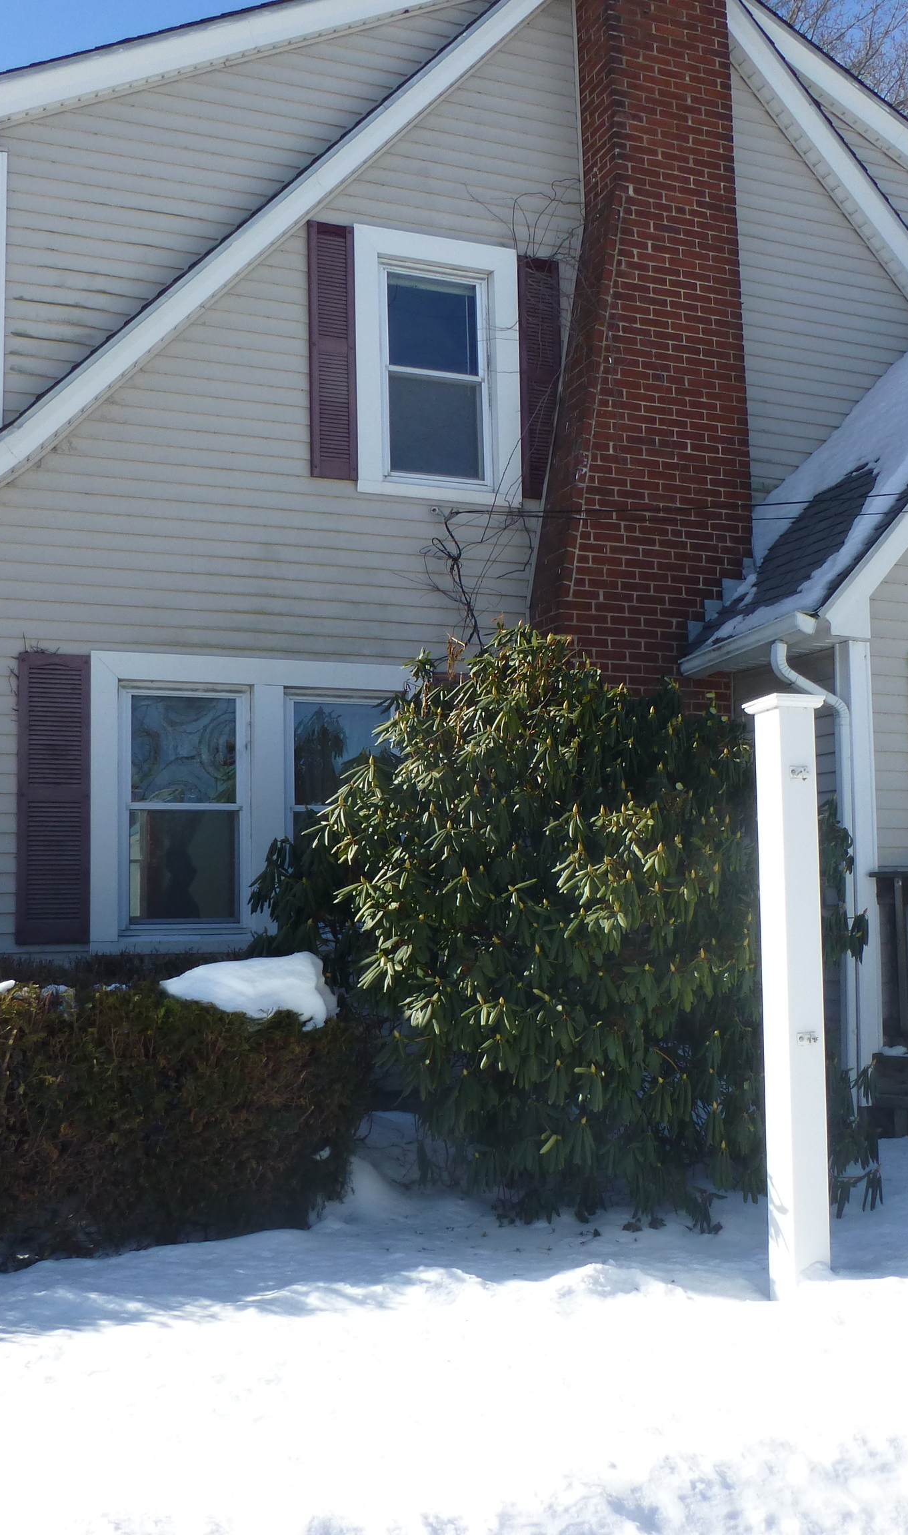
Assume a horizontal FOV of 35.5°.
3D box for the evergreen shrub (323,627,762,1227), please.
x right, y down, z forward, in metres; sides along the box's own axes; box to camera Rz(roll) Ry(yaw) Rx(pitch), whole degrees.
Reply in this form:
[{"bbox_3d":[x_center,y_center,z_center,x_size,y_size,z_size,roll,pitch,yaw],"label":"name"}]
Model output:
[{"bbox_3d":[0.456,0.564,6.375,2.050,2.400,1.900,1,-5,-20],"label":"evergreen shrub"}]

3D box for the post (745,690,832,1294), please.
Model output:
[{"bbox_3d":[1.043,0.689,4.380,0.181,1.795,0.181,1,-5,-25],"label":"post"}]

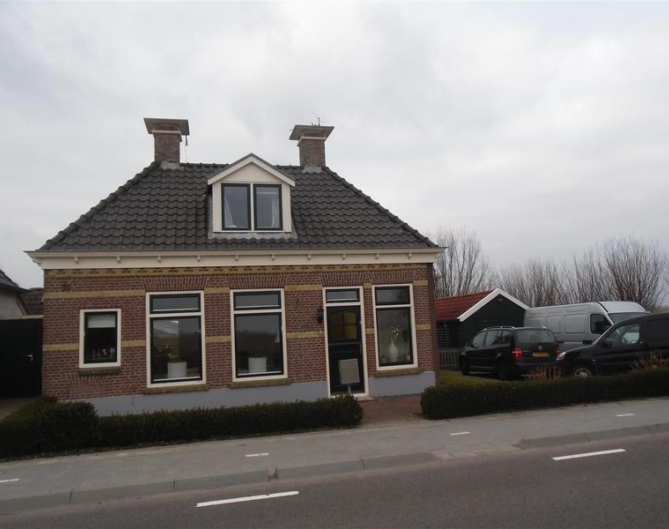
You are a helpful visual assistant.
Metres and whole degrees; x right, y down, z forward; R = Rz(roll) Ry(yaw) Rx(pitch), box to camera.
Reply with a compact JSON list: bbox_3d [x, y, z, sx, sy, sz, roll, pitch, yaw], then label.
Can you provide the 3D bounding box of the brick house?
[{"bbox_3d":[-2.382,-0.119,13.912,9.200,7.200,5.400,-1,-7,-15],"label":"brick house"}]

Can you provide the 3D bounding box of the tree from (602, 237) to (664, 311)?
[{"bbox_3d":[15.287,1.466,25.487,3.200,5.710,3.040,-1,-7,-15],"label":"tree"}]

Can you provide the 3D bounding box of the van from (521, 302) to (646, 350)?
[{"bbox_3d":[9.221,2.476,17.607,2.000,2.400,5.350,-1,-7,-15],"label":"van"}]

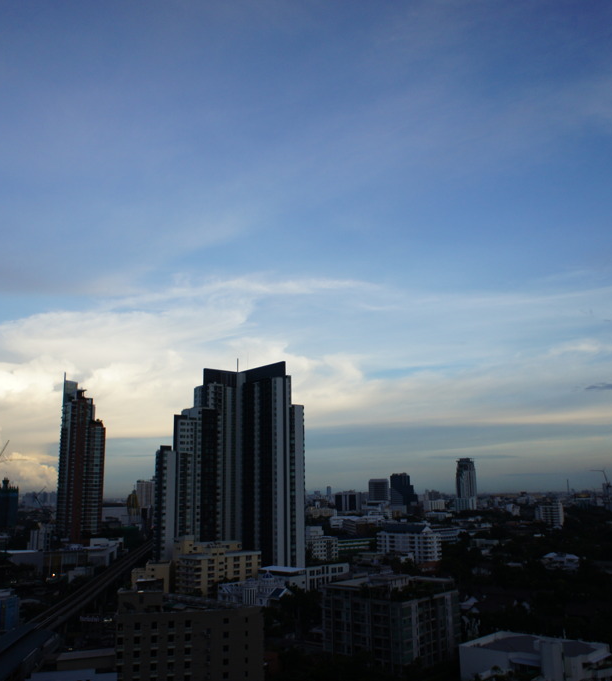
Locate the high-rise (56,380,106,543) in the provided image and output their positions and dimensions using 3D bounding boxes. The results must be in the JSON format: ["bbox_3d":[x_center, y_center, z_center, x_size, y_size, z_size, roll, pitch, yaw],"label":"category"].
[{"bbox_3d":[-188.470,106.500,572.960,33.000,147.100,26.000,1,-13,-8],"label":"high-rise"}]

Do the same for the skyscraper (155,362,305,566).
[{"bbox_3d":[-36.620,63.550,332.280,53.000,95.000,53.000,9,-16,-37],"label":"skyscraper"}]

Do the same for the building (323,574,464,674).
[{"bbox_3d":[26.650,84.830,211.260,26.000,24.220,34.700,-12,-16,39],"label":"building"}]

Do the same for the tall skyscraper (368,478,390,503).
[{"bbox_3d":[135.070,289.040,1239.660,33.000,73.060,26.000,-2,-13,3],"label":"tall skyscraper"}]

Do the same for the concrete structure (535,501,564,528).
[{"bbox_3d":[248.150,176.790,692.240,26.000,27.500,14.000,-7,-14,24],"label":"concrete structure"}]

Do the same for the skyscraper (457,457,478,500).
[{"bbox_3d":[302.400,278.050,1285.990,33.000,109.620,30.000,-5,-13,19],"label":"skyscraper"}]

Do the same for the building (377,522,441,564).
[{"bbox_3d":[68.950,135.930,452.590,42.000,28.970,14.000,-11,-16,37],"label":"building"}]

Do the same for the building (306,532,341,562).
[{"bbox_3d":[10.860,150.090,489.920,22.000,19.500,14.000,6,-15,-29],"label":"building"}]

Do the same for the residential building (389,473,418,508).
[{"bbox_3d":[167.500,261.110,1170.670,44.000,69.500,35.000,-2,-13,5],"label":"residential building"}]

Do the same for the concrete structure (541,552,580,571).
[{"bbox_3d":[121.760,105.790,326.330,16.500,9.200,10.000,-8,-14,28],"label":"concrete structure"}]

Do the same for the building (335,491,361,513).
[{"bbox_3d":[68.110,265.580,1118.760,38.000,41.000,24.000,1,-13,-10],"label":"building"}]

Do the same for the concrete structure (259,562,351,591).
[{"bbox_3d":[-0.270,108.910,303.520,19.000,18.500,36.500,-13,-17,43],"label":"concrete structure"}]

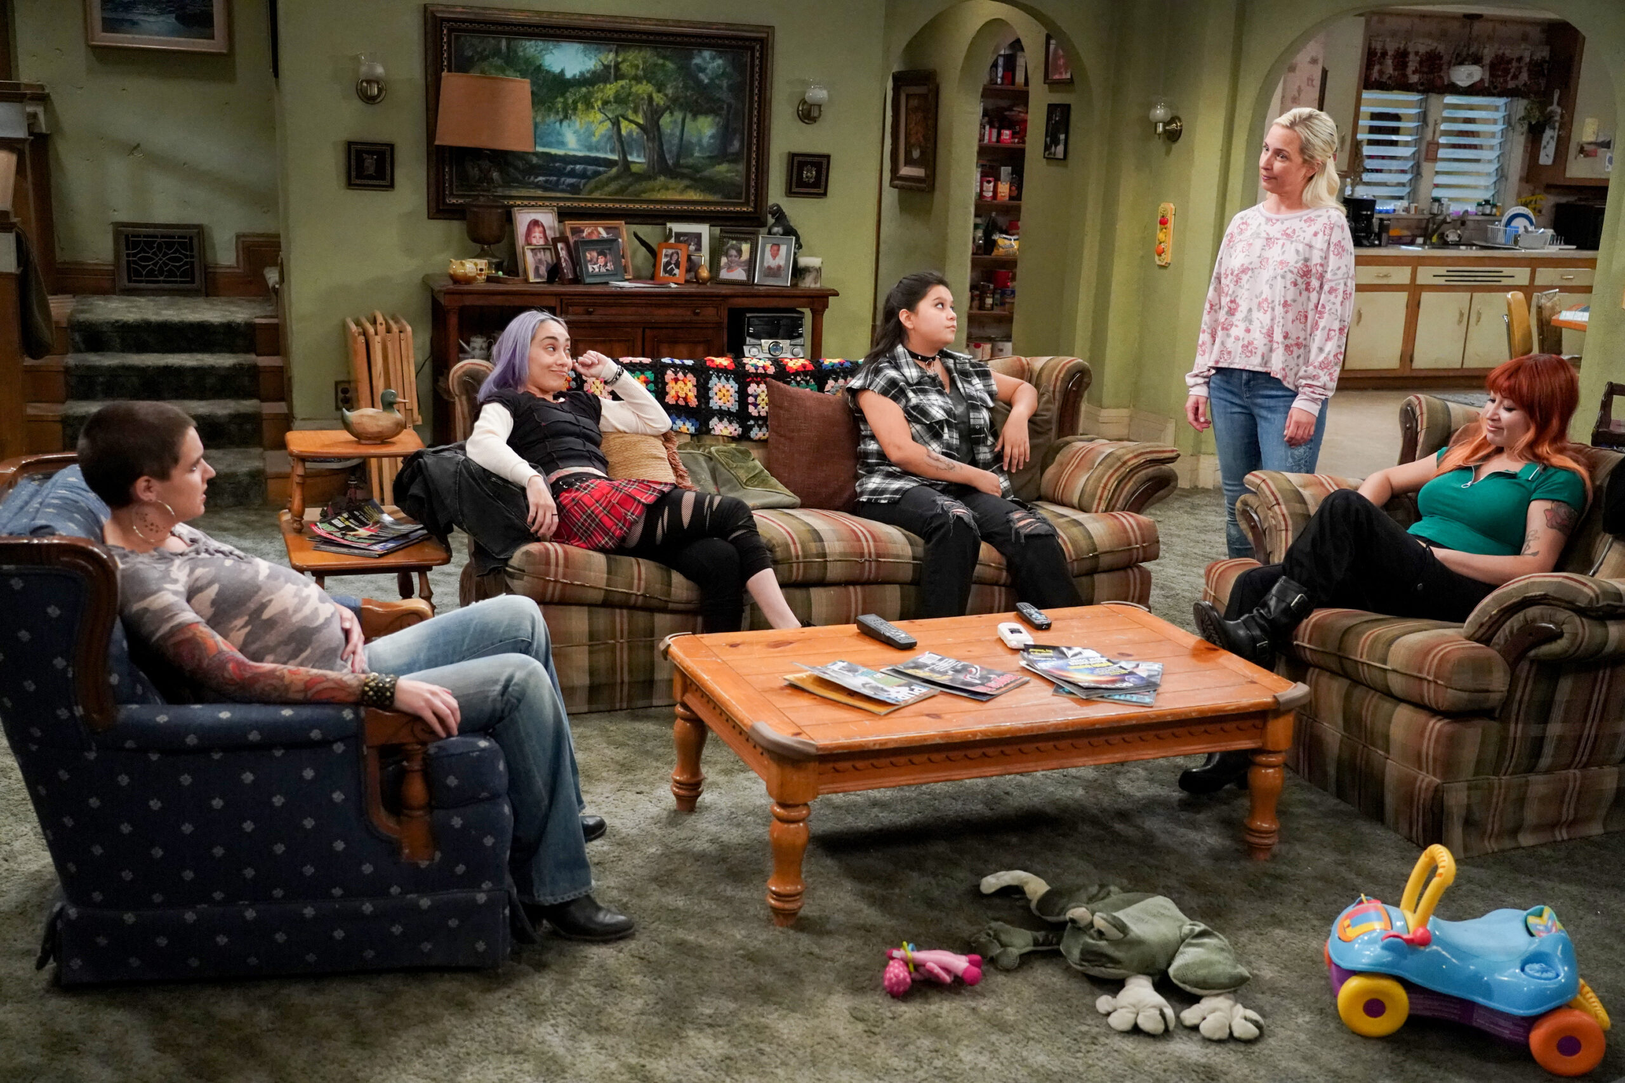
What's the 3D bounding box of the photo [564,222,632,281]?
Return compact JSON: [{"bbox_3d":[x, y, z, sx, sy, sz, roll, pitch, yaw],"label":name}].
[{"bbox_3d":[-0.949,-1.290,7.221,0.275,0.255,0.035,-5,-2,-28],"label":"photo"}]

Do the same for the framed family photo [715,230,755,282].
[{"bbox_3d":[-0.338,-1.241,7.122,0.148,0.225,0.028,5,1,13],"label":"framed family photo"}]

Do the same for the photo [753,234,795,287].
[{"bbox_3d":[-0.164,-1.225,7.103,0.157,0.216,0.025,6,1,15],"label":"photo"}]

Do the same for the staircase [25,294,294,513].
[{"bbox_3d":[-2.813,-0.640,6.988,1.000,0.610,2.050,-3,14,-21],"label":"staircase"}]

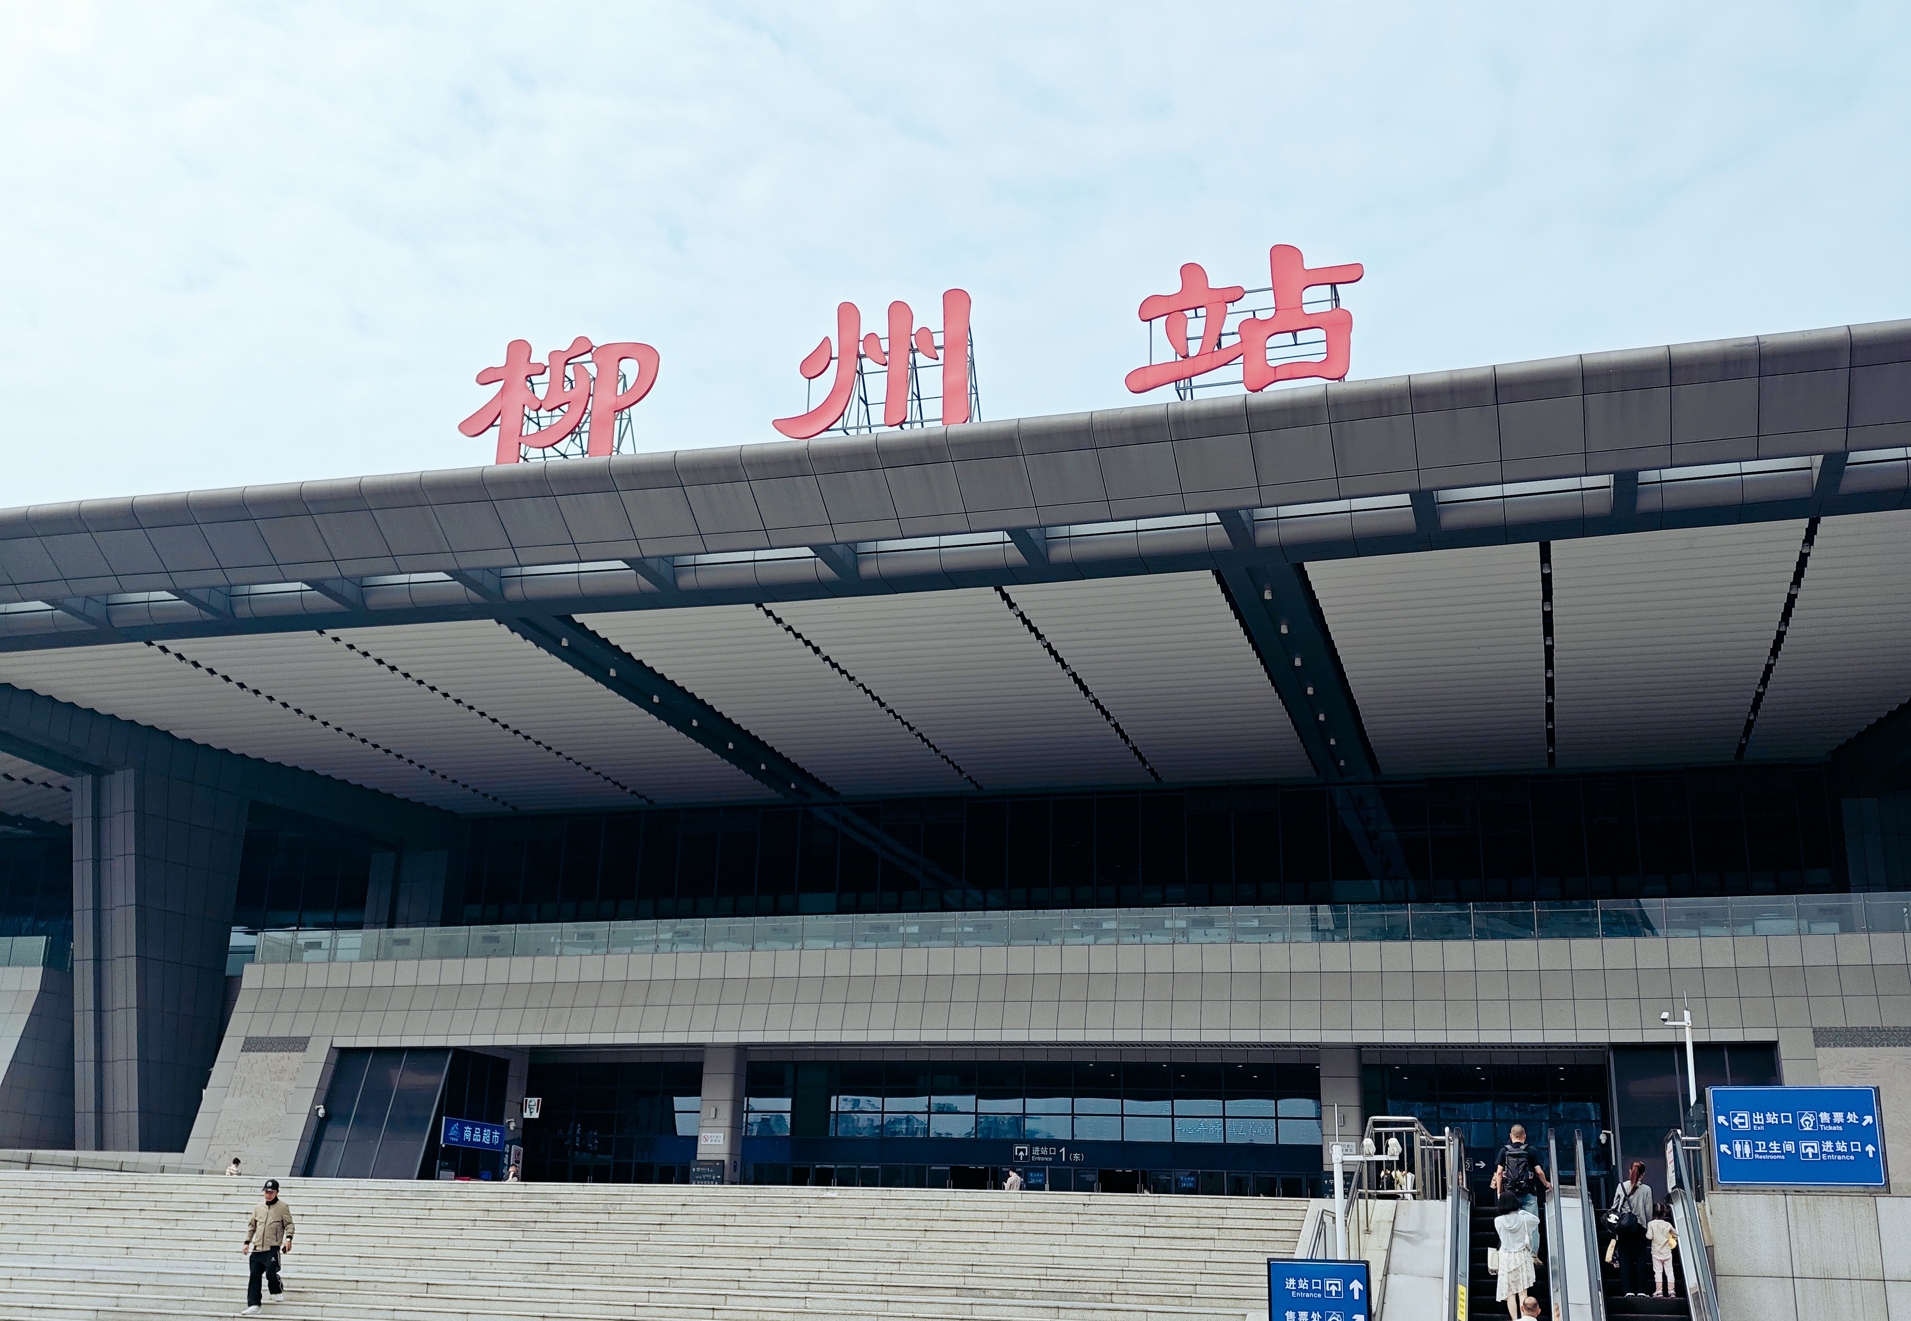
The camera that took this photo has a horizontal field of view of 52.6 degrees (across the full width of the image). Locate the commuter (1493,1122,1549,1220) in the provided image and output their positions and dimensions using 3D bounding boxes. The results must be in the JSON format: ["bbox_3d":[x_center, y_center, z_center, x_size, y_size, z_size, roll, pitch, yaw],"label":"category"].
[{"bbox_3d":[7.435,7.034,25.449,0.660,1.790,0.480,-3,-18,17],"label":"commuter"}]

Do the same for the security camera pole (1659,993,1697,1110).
[{"bbox_3d":[11.970,7.330,31.780,0.465,3.708,0.200,-3,-18,17],"label":"security camera pole"}]

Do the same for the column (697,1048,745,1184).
[{"bbox_3d":[-7.745,15.653,63.991,1.103,5.660,1.020,-3,-18,17],"label":"column"}]

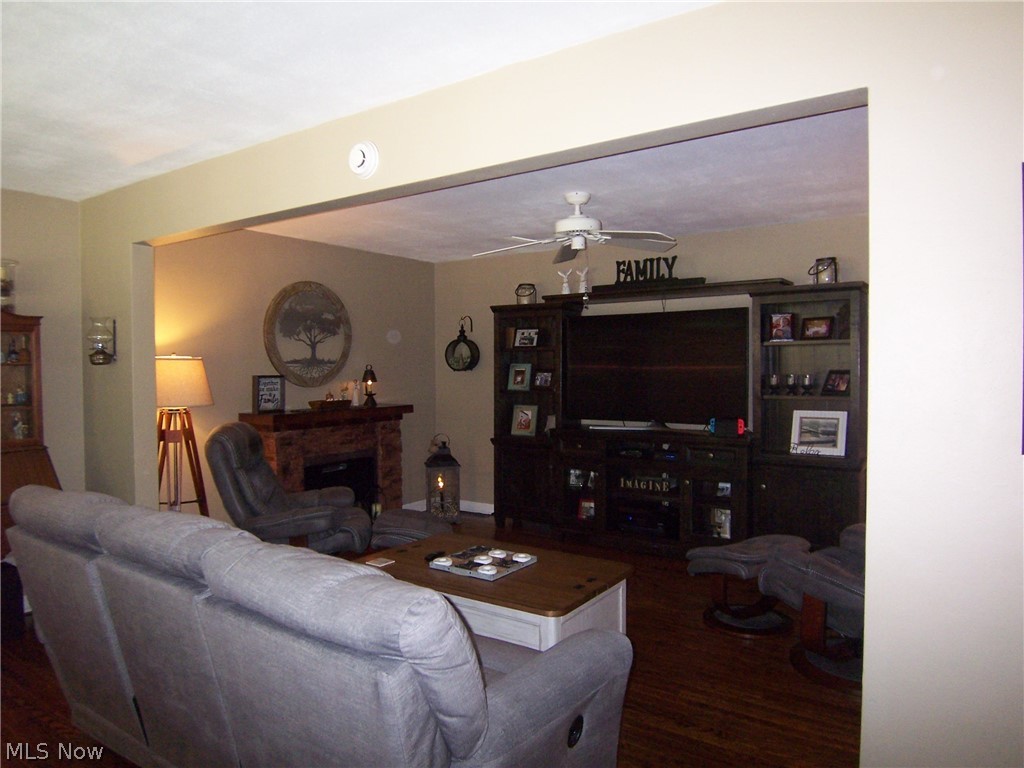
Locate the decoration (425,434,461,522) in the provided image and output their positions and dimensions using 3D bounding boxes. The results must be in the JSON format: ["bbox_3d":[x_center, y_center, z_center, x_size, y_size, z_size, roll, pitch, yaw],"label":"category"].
[{"bbox_3d":[-0.627,0.846,6.154,0.304,0.784,0.304,-1,2,-13],"label":"decoration"}]

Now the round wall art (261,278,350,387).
[{"bbox_3d":[-1.590,-0.392,5.373,0.039,0.833,0.833,1,2,35],"label":"round wall art"}]

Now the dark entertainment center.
[{"bbox_3d":[1.135,0.279,5.227,2.880,1.970,0.460,1,2,34],"label":"dark entertainment center"}]

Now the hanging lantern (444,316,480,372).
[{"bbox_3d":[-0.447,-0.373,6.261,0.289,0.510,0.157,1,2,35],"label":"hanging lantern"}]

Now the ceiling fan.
[{"bbox_3d":[0.366,-0.930,3.912,1.264,0.328,1.264,1,2,35],"label":"ceiling fan"}]

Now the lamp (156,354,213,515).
[{"bbox_3d":[-2.104,0.565,4.269,0.520,1.485,0.520,1,2,34],"label":"lamp"}]

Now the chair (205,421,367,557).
[{"bbox_3d":[-1.371,0.782,4.362,0.880,1.040,0.790,0,2,-8],"label":"chair"}]

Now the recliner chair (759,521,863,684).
[{"bbox_3d":[1.659,0.816,3.216,0.790,1.000,0.870,-1,2,-30],"label":"recliner chair"}]

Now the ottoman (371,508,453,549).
[{"bbox_3d":[-0.676,1.070,4.508,0.480,0.431,0.549,-1,2,-12],"label":"ottoman"}]

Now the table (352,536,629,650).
[{"bbox_3d":[-0.118,1.092,3.247,1.220,0.465,0.710,1,2,34],"label":"table"}]

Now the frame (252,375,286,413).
[{"bbox_3d":[-1.774,0.080,5.004,0.064,0.274,0.230,1,2,35],"label":"frame"}]

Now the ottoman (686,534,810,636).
[{"bbox_3d":[1.343,1.084,3.822,0.549,0.431,0.480,-1,2,-27],"label":"ottoman"}]

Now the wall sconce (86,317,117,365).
[{"bbox_3d":[-2.358,-0.249,3.903,0.145,0.275,0.160,1,2,34],"label":"wall sconce"}]

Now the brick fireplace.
[{"bbox_3d":[-1.438,0.735,5.503,0.410,1.074,1.420,1,2,34],"label":"brick fireplace"}]

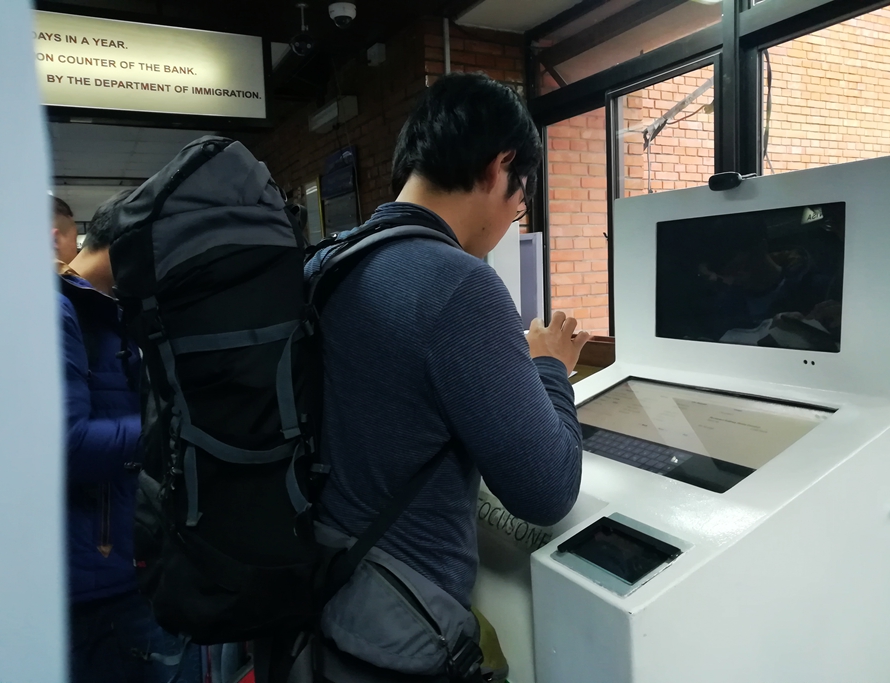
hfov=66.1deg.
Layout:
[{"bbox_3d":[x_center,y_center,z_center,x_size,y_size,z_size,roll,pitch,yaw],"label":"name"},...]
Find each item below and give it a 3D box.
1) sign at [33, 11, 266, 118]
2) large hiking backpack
[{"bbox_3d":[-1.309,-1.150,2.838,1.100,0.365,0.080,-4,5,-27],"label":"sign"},{"bbox_3d":[-0.276,0.063,1.000,0.360,0.670,0.350,-5,5,-33],"label":"large hiking backpack"}]

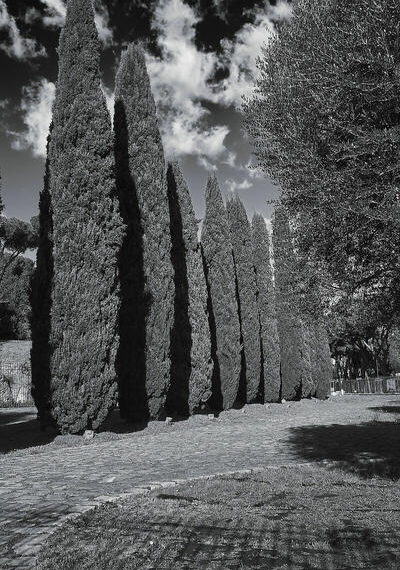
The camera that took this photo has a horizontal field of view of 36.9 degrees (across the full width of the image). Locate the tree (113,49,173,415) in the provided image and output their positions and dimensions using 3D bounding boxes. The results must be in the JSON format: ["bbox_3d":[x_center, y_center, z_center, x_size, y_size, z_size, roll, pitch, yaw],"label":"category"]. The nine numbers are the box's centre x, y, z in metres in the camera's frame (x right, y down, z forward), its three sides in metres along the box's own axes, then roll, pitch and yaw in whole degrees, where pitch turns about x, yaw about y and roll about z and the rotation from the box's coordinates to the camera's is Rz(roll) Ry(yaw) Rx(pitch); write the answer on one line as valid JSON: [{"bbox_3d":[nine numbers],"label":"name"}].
[{"bbox_3d":[-2.191,-2.441,23.477,2.290,15.090,2.290,-1,-9,0],"label":"tree"}]

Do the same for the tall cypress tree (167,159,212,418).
[{"bbox_3d":[-0.538,-0.050,28.085,2.130,11.960,2.130,-1,-9,0],"label":"tall cypress tree"}]

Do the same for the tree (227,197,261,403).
[{"bbox_3d":[2.656,0.793,37.870,2.120,13.060,2.120,-4,-9,18],"label":"tree"}]

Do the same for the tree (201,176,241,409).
[{"bbox_3d":[1.055,0.202,33.012,2.170,12.950,2.170,-1,-9,0],"label":"tree"}]

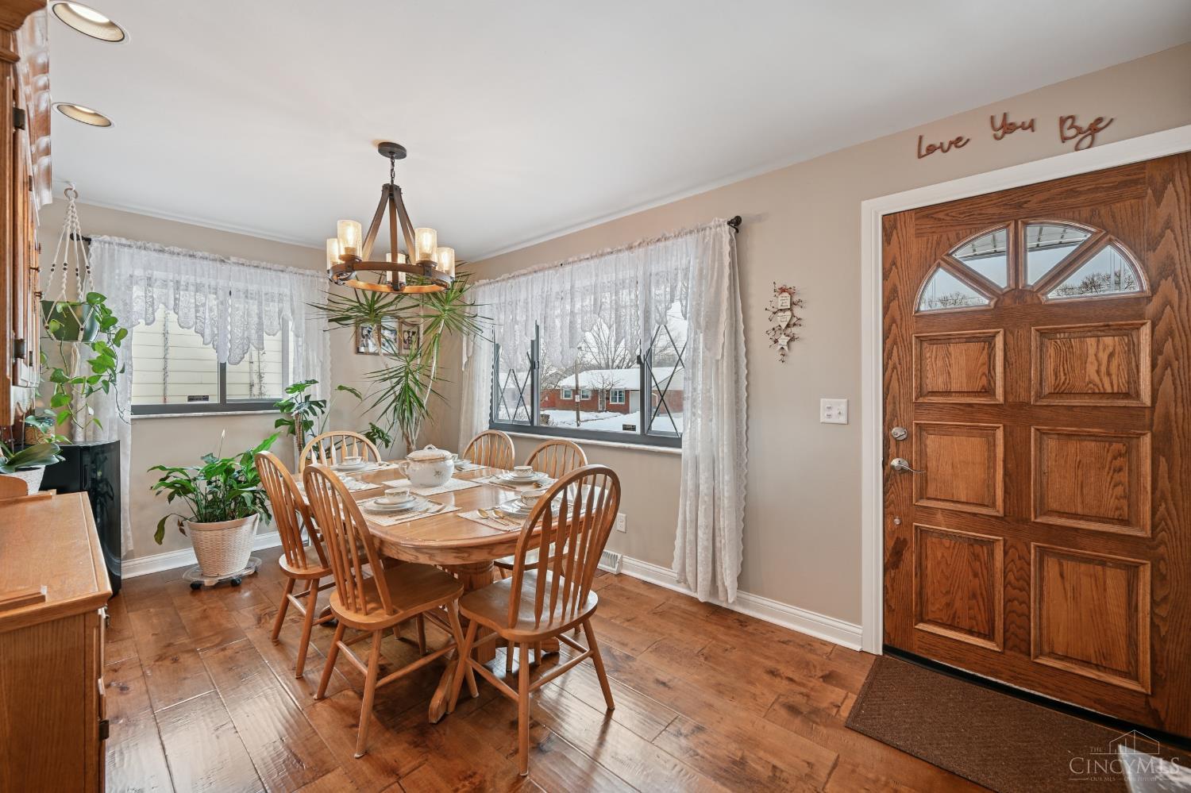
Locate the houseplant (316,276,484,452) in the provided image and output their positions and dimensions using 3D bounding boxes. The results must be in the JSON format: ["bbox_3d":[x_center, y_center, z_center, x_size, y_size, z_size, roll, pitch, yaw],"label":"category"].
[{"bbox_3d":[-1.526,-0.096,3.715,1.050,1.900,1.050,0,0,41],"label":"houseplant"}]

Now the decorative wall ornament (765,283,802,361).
[{"bbox_3d":[0.982,-0.389,2.418,0.190,0.415,0.050,0,0,41],"label":"decorative wall ornament"}]

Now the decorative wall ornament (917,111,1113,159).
[{"bbox_3d":[1.647,-1.033,1.860,0.585,0.245,0.015,0,0,41],"label":"decorative wall ornament"}]

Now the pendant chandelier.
[{"bbox_3d":[-0.985,-0.885,2.250,0.610,0.660,0.610,0,0,41],"label":"pendant chandelier"}]

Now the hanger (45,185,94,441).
[{"bbox_3d":[-2.960,-0.520,2.615,0.240,1.350,0.240,0,0,41],"label":"hanger"}]

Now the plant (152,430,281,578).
[{"bbox_3d":[-2.460,0.715,3.030,0.640,0.930,0.640,0,0,41],"label":"plant"}]

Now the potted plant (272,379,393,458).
[{"bbox_3d":[-2.006,0.347,3.418,0.580,0.950,0.720,0,0,41],"label":"potted plant"}]

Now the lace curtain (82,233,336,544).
[{"bbox_3d":[-2.692,0.024,3.341,0.130,2.070,1.440,0,0,41],"label":"lace curtain"}]

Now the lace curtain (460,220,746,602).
[{"bbox_3d":[-0.203,0.073,3.382,2.700,2.150,0.130,0,0,41],"label":"lace curtain"}]

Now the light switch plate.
[{"bbox_3d":[1.177,0.074,2.281,0.125,0.121,0.010,0,0,41],"label":"light switch plate"}]

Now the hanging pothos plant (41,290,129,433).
[{"bbox_3d":[-2.940,-0.200,2.640,0.400,0.810,0.400,0,0,41],"label":"hanging pothos plant"}]

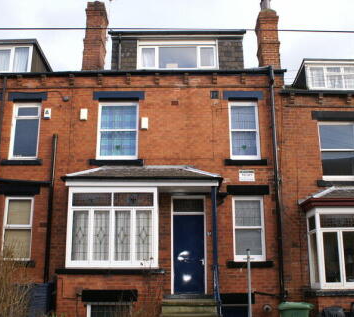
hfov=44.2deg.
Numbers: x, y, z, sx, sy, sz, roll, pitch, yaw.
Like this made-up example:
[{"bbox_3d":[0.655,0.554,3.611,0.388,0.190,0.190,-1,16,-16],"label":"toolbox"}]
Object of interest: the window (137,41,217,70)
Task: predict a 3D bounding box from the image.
[{"bbox_3d":[0.027,-3.053,12.871,2.396,0.928,0.150,0,-12,0],"label":"window"}]

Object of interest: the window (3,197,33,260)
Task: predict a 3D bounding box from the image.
[{"bbox_3d":[-4.259,1.860,11.705,0.763,1.707,0.120,0,-12,0],"label":"window"}]

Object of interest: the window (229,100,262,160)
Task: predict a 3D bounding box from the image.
[{"bbox_3d":[1.786,-0.719,11.556,0.801,1.574,0.110,0,-13,1],"label":"window"}]

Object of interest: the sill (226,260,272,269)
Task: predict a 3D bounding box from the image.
[{"bbox_3d":[1.782,2.604,10.679,1.127,0.142,0.170,0,-13,1],"label":"sill"}]

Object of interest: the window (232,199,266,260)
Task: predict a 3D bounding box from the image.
[{"bbox_3d":[1.814,1.778,10.989,0.775,1.587,0.110,0,-13,1],"label":"window"}]

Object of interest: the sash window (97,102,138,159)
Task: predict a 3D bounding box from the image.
[{"bbox_3d":[-1.550,-0.720,11.617,1.071,1.560,0.110,0,-13,1],"label":"sash window"}]

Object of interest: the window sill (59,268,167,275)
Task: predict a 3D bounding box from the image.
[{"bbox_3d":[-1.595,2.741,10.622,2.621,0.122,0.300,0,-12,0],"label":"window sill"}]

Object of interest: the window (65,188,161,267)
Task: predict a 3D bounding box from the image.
[{"bbox_3d":[-1.494,1.671,10.526,2.128,1.860,0.600,0,-13,1],"label":"window"}]

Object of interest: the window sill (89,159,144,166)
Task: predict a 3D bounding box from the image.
[{"bbox_3d":[-1.558,0.138,11.299,1.371,0.151,0.170,0,-13,1],"label":"window sill"}]

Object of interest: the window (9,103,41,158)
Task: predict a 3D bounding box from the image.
[{"bbox_3d":[-4.262,-0.788,12.282,0.795,1.683,0.120,0,-12,0],"label":"window"}]

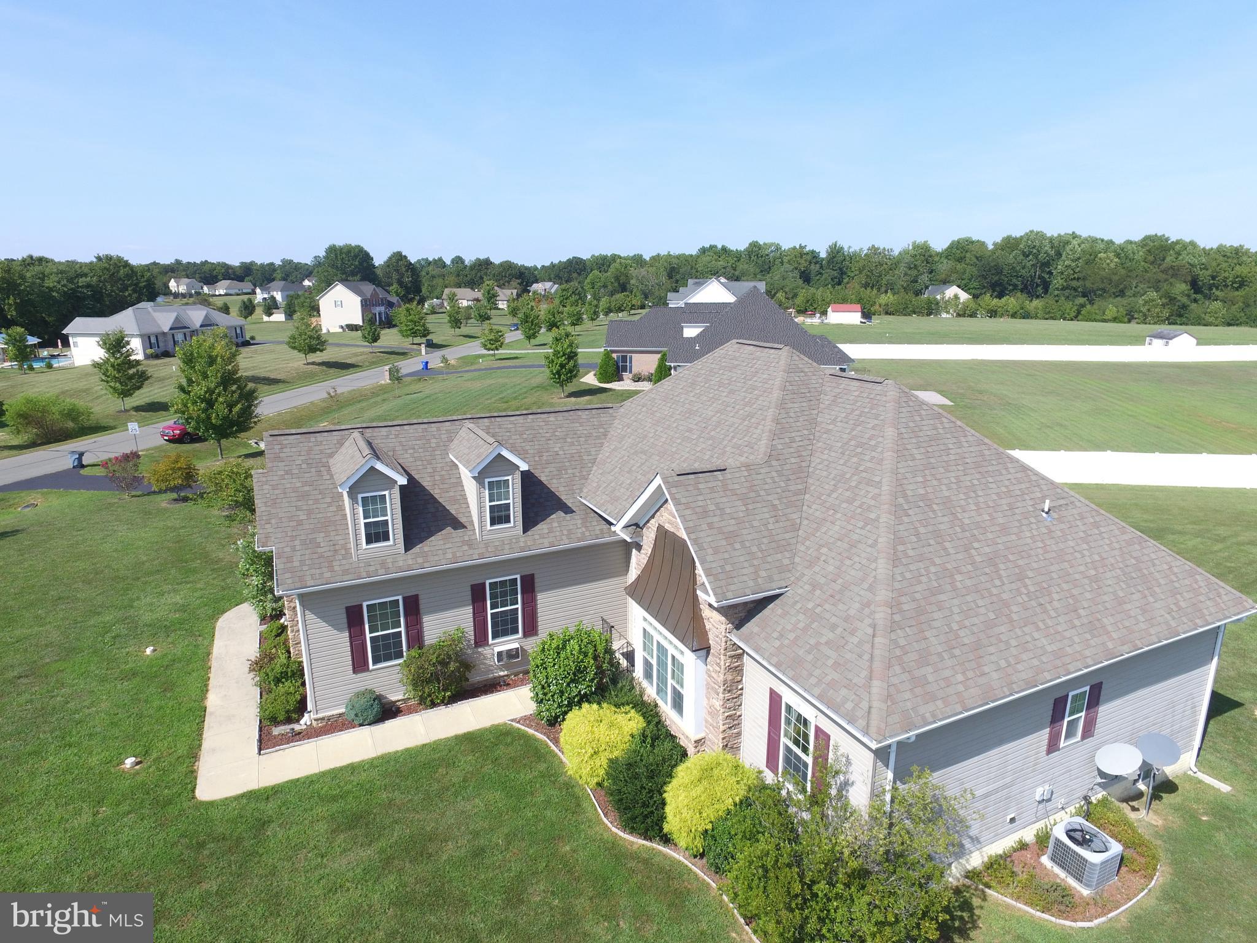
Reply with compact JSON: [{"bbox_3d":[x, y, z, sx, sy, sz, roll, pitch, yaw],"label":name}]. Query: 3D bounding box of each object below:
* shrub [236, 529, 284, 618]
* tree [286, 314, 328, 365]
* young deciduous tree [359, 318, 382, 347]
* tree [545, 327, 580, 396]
[{"bbox_3d":[-10.541,3.022,21.027,1.400,2.500,1.400,-7,16,-25],"label":"shrub"},{"bbox_3d":[-40.277,-16.444,90.085,5.200,6.250,5.200,-7,16,-25],"label":"tree"},{"bbox_3d":[-36.594,-19.264,102.699,3.000,4.600,3.000,0,15,0],"label":"young deciduous tree"},{"bbox_3d":[-5.817,-9.673,64.011,3.150,6.050,3.150,0,14,0],"label":"tree"}]

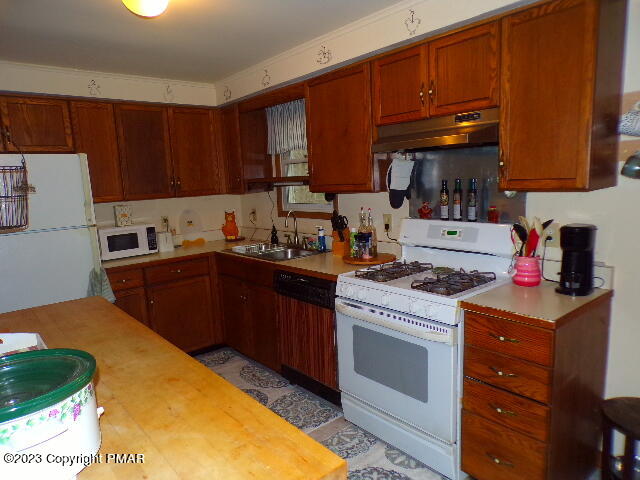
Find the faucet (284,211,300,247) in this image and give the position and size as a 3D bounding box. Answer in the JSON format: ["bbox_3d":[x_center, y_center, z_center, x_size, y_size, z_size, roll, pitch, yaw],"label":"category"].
[{"bbox_3d":[-0.224,-0.086,3.516,0.150,0.295,0.055,-9,10,-40],"label":"faucet"}]

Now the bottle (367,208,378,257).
[{"bbox_3d":[0.337,-0.049,2.898,0.076,0.312,0.076,-2,8,0],"label":"bottle"}]

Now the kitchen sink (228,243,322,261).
[{"bbox_3d":[-0.324,0.168,3.443,0.520,0.180,0.800,-9,10,-40],"label":"kitchen sink"}]

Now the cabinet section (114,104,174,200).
[{"bbox_3d":[-1.486,-0.708,3.667,0.412,0.750,0.332,-9,10,-39],"label":"cabinet section"}]

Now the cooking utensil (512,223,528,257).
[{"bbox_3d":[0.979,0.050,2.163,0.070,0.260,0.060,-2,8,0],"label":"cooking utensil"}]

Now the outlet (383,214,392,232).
[{"bbox_3d":[0.450,-0.110,2.974,0.012,0.118,0.072,-9,10,-40],"label":"outlet"}]

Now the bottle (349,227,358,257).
[{"bbox_3d":[0.229,0.014,2.860,0.053,0.203,0.053,-2,8,0],"label":"bottle"}]

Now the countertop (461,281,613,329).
[{"bbox_3d":[0.965,0.261,1.955,0.636,0.036,0.392,-9,10,-40],"label":"countertop"}]

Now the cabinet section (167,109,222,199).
[{"bbox_3d":[-1.172,-0.760,3.928,0.410,0.750,0.332,-9,10,-39],"label":"cabinet section"}]

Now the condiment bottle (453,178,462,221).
[{"bbox_3d":[0.776,-0.227,2.505,0.051,0.236,0.051,-9,10,-40],"label":"condiment bottle"}]

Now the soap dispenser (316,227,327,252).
[{"bbox_3d":[0.008,-0.005,3.300,0.075,0.192,0.055,-2,8,0],"label":"soap dispenser"}]

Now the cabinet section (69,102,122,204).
[{"bbox_3d":[-1.759,-0.663,3.441,0.302,0.750,0.332,-9,10,-39],"label":"cabinet section"}]

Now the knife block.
[{"bbox_3d":[0.156,0.013,3.194,0.105,0.185,0.135,2,9,29],"label":"knife block"}]

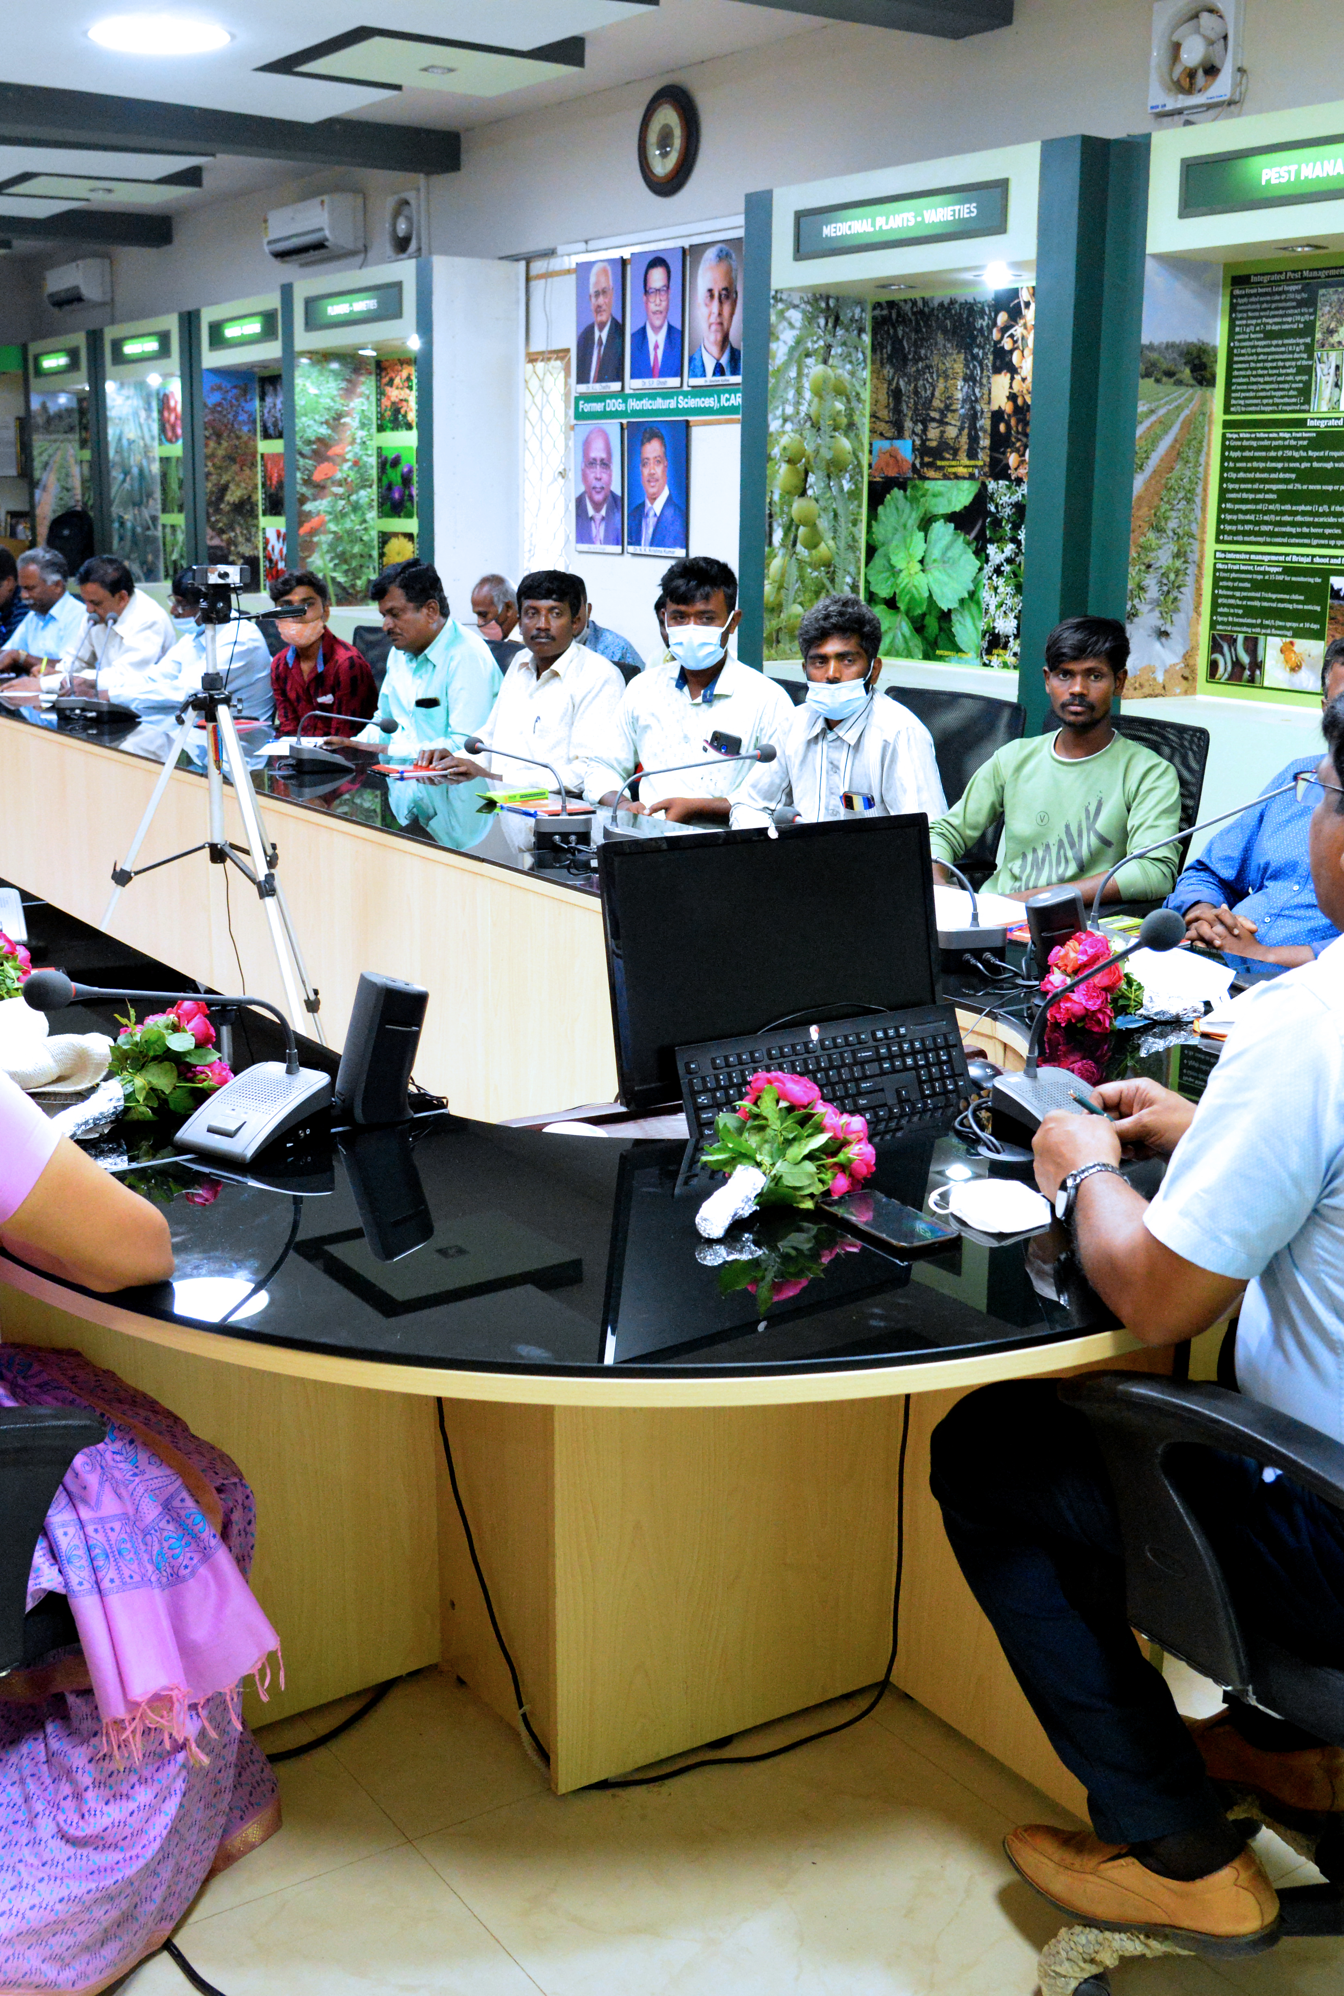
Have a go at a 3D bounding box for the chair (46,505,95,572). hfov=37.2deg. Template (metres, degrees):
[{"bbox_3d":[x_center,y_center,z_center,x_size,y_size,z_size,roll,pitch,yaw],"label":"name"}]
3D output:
[{"bbox_3d":[-3.337,-1.843,10.631,0.620,1.300,0.600,-10,18,-34],"label":"chair"}]

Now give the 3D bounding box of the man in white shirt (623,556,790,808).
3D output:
[{"bbox_3d":[0.086,-0.294,4.617,0.540,1.350,0.720,8,17,29],"label":"man in white shirt"}]

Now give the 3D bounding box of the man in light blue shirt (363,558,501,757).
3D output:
[{"bbox_3d":[-0.638,-0.539,5.609,0.740,1.320,0.520,-12,19,-40],"label":"man in light blue shirt"}]

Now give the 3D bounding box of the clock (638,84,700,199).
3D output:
[{"bbox_3d":[-0.010,-3.169,7.380,0.050,0.375,0.375,-10,18,-34],"label":"clock"}]

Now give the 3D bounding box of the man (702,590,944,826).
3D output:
[{"bbox_3d":[0.300,-0.331,4.900,0.580,1.270,0.760,10,18,32],"label":"man"}]

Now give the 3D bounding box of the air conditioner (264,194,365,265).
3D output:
[{"bbox_3d":[-1.779,-3.834,10.035,0.200,0.270,0.750,-10,18,-34],"label":"air conditioner"}]

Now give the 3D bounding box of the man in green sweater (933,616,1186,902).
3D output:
[{"bbox_3d":[0.821,-0.184,4.370,0.560,1.260,0.750,9,17,29],"label":"man in green sweater"}]

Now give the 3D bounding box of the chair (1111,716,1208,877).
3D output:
[{"bbox_3d":[0.866,-0.135,4.694,0.620,1.000,0.620,-10,18,-34],"label":"chair"}]

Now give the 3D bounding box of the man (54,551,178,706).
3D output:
[{"bbox_3d":[-2.062,-1.029,7.556,0.760,1.280,0.520,-10,18,-34],"label":"man"}]

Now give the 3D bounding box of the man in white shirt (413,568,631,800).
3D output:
[{"bbox_3d":[-0.514,-0.656,6.119,0.540,1.270,0.780,11,18,35],"label":"man in white shirt"}]

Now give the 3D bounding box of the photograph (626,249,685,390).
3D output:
[{"bbox_3d":[-0.044,-2.612,7.685,0.030,0.510,0.360,-10,18,-34],"label":"photograph"}]

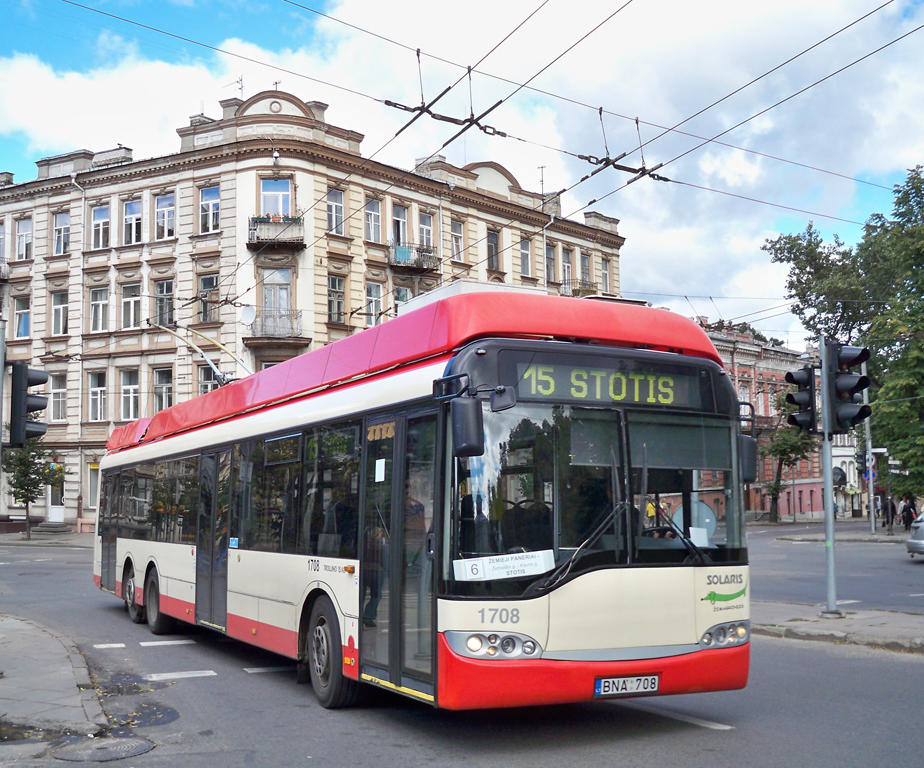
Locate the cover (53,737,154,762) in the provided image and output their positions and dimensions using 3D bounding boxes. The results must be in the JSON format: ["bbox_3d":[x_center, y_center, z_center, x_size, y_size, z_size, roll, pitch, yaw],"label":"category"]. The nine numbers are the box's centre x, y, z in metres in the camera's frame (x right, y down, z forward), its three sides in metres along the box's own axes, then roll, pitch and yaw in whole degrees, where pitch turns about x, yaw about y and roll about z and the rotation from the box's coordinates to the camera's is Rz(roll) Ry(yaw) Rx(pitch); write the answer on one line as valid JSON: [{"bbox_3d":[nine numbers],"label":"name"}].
[{"bbox_3d":[-2.424,2.471,7.000,0.660,0.040,0.660,-1,-6,0],"label":"cover"}]

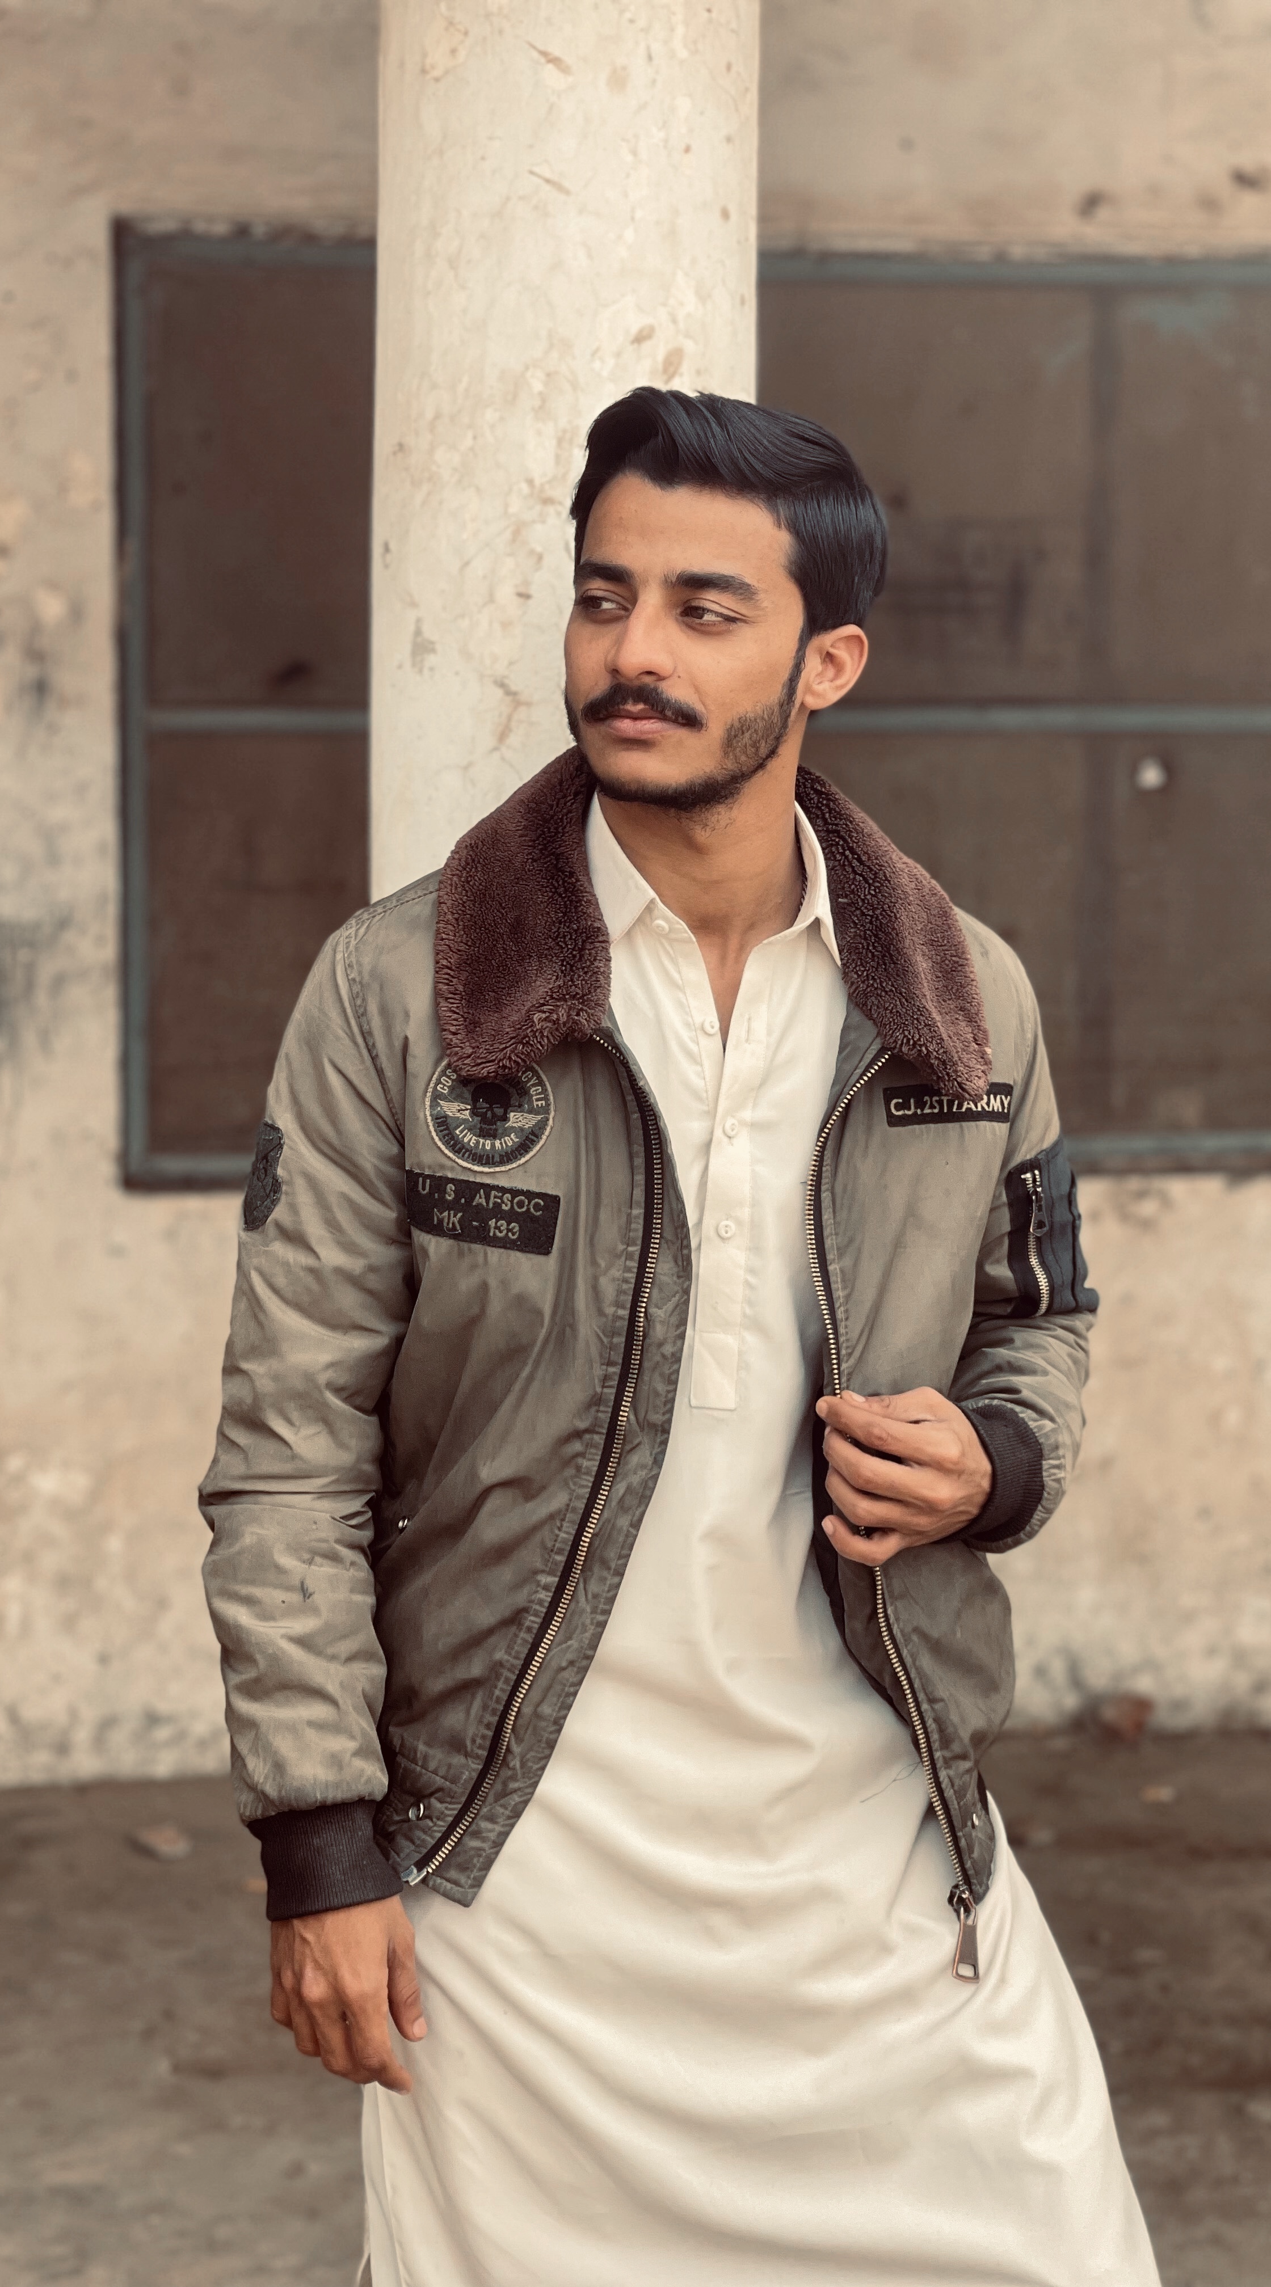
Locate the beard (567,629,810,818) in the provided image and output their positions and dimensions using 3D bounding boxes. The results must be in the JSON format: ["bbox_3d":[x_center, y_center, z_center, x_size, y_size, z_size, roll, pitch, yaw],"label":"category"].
[{"bbox_3d":[0.021,-0.243,2.455,0.135,0.110,0.105,4,6,36],"label":"beard"}]

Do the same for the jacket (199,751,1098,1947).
[{"bbox_3d":[0.005,0.117,2.550,0.520,0.700,0.320,-1,5,-10],"label":"jacket"}]

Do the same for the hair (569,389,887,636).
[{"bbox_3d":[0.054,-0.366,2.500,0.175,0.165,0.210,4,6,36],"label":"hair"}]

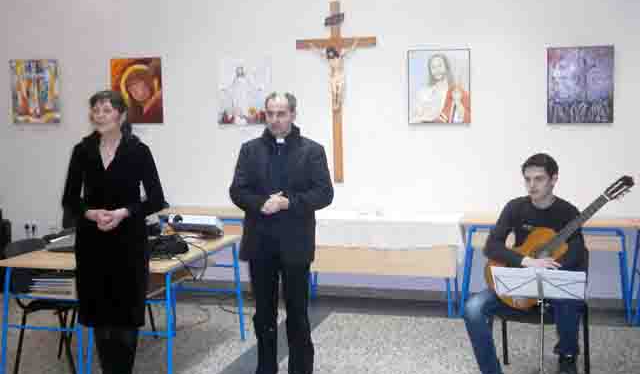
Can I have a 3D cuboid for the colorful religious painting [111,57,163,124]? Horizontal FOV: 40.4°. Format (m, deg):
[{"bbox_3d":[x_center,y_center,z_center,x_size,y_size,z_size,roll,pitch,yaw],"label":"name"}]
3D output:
[{"bbox_3d":[-1.652,-0.869,7.873,0.509,0.583,0.030,1,4,14],"label":"colorful religious painting"}]

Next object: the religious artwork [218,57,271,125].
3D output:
[{"bbox_3d":[-0.655,-0.837,7.625,0.480,0.582,0.030,1,4,14],"label":"religious artwork"}]

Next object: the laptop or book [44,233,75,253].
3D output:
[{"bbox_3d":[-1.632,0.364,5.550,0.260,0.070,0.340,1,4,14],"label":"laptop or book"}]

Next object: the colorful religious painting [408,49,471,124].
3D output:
[{"bbox_3d":[0.991,-0.829,7.213,0.512,0.608,0.030,1,4,14],"label":"colorful religious painting"}]

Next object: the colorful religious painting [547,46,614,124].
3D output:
[{"bbox_3d":[2.077,-0.810,6.942,0.511,0.609,0.030,1,4,14],"label":"colorful religious painting"}]

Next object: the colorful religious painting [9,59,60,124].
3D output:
[{"bbox_3d":[-2.650,-0.890,8.122,0.518,0.597,0.030,1,4,14],"label":"colorful religious painting"}]

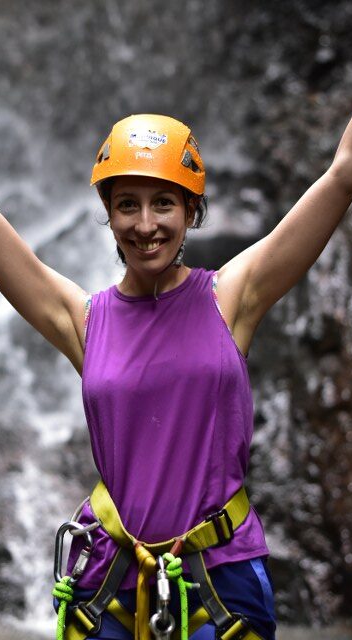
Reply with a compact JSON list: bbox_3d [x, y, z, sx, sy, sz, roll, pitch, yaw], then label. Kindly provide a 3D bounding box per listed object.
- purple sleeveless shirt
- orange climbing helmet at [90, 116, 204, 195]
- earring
[{"bbox_3d":[-0.015,0.193,2.420,0.355,0.570,0.240,-2,2,16],"label":"purple sleeveless shirt"},{"bbox_3d":[-0.050,-0.298,2.420,0.212,0.153,0.265,3,-1,7],"label":"orange climbing helmet"},{"bbox_3d":[0.006,-0.120,2.400,0.022,0.052,0.012,9,0,-30],"label":"earring"}]

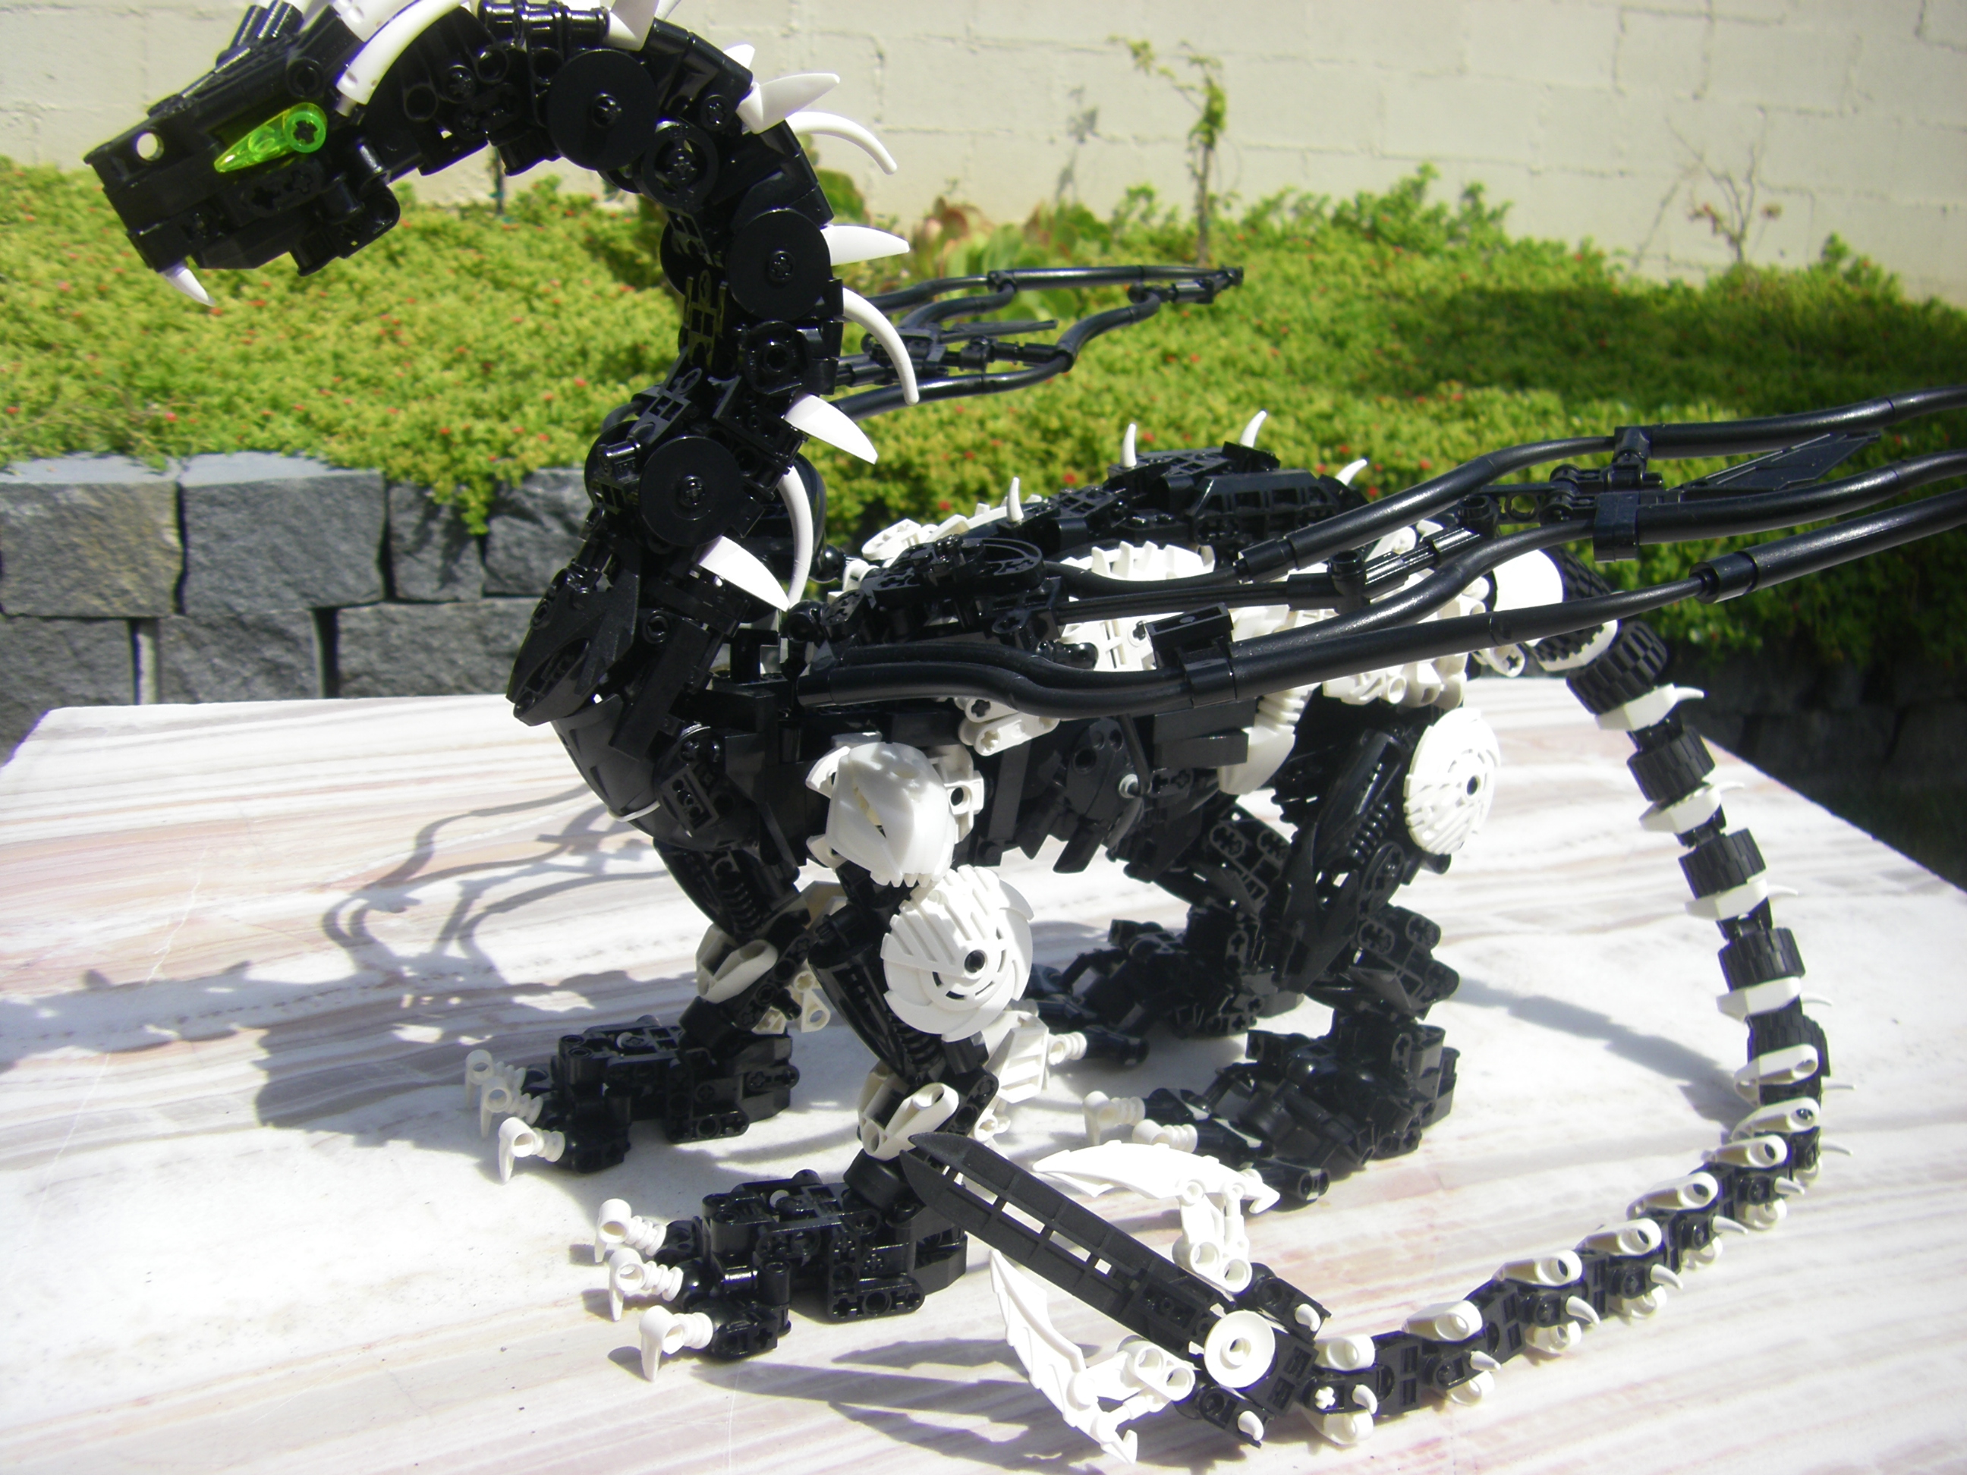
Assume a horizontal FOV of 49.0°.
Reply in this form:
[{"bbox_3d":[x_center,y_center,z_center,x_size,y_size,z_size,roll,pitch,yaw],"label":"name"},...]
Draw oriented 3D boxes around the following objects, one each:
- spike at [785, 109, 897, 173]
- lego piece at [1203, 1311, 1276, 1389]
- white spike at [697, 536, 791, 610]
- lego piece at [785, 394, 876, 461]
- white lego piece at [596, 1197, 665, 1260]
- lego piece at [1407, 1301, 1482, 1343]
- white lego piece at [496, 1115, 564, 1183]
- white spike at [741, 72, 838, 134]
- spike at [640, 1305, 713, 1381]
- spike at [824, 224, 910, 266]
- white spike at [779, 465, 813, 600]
[{"bbox_3d":[-0.032,-0.134,0.480,0.032,0.008,0.004,17,-1,-23],"label":"spike"},{"bbox_3d":[0.051,0.124,0.439,0.016,0.016,0.005,-5,3,-21],"label":"lego piece"},{"bbox_3d":[-0.052,-0.037,0.491,0.022,0.009,0.008,38,-5,-15],"label":"white spike"},{"bbox_3d":[-0.033,-0.071,0.494,0.025,0.008,0.008,25,3,-32],"label":"lego piece"},{"bbox_3d":[-0.083,0.116,0.511,0.017,0.018,0.009,-2,17,-11],"label":"white lego piece"},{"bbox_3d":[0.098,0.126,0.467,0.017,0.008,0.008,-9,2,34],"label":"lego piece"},{"bbox_3d":[-0.118,0.107,0.559,0.016,0.016,0.008,17,2,-44],"label":"white lego piece"},{"bbox_3d":[-0.042,-0.141,0.474,0.024,0.010,0.008,-32,35,-31],"label":"white spike"},{"bbox_3d":[-0.067,0.131,0.470,0.017,0.018,0.009,-10,20,-33],"label":"spike"},{"bbox_3d":[-0.028,-0.112,0.487,0.025,0.009,0.008,-16,22,-24],"label":"spike"},{"bbox_3d":[-0.043,-0.045,0.490,0.008,0.031,0.004,-5,3,-21],"label":"white spike"}]

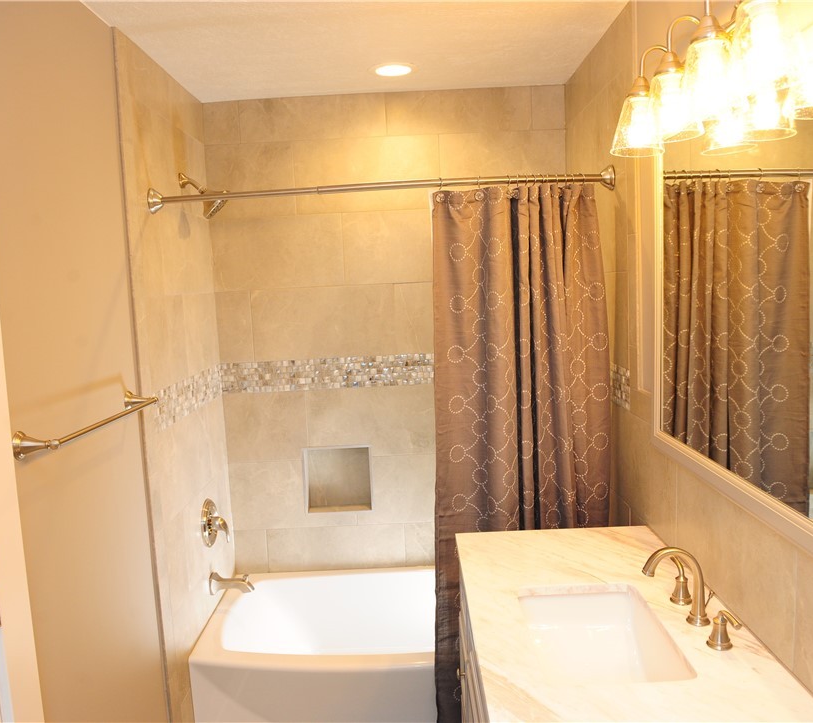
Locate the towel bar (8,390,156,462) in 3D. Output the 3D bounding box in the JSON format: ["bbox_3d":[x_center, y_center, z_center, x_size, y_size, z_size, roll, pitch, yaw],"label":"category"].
[{"bbox_3d":[-0.773,0.140,1.826,0.095,0.060,0.645,-3,6,1],"label":"towel bar"}]

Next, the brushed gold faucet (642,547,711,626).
[{"bbox_3d":[0.585,0.485,1.565,0.144,0.168,0.051,-3,6,1],"label":"brushed gold faucet"}]

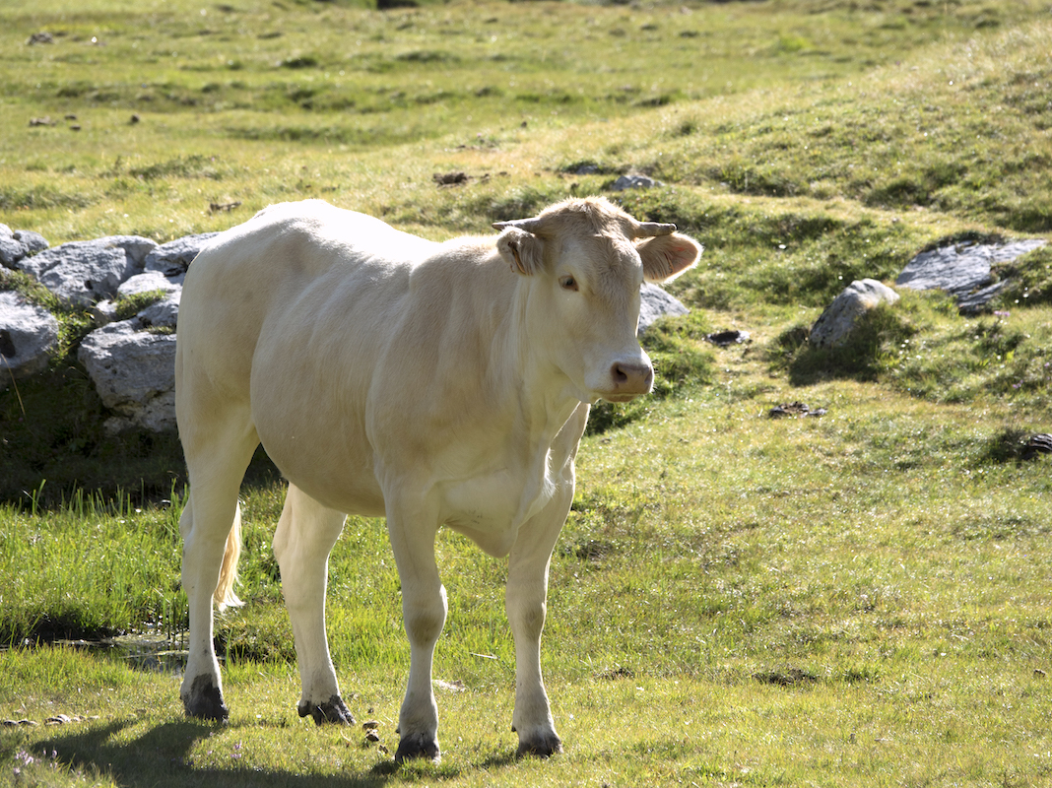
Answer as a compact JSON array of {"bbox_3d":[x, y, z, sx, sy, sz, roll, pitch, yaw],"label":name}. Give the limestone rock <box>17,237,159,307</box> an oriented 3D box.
[{"bbox_3d":[-1.576,-0.443,31.300,0.500,0.270,0.400,0,3,0],"label":"limestone rock"}]

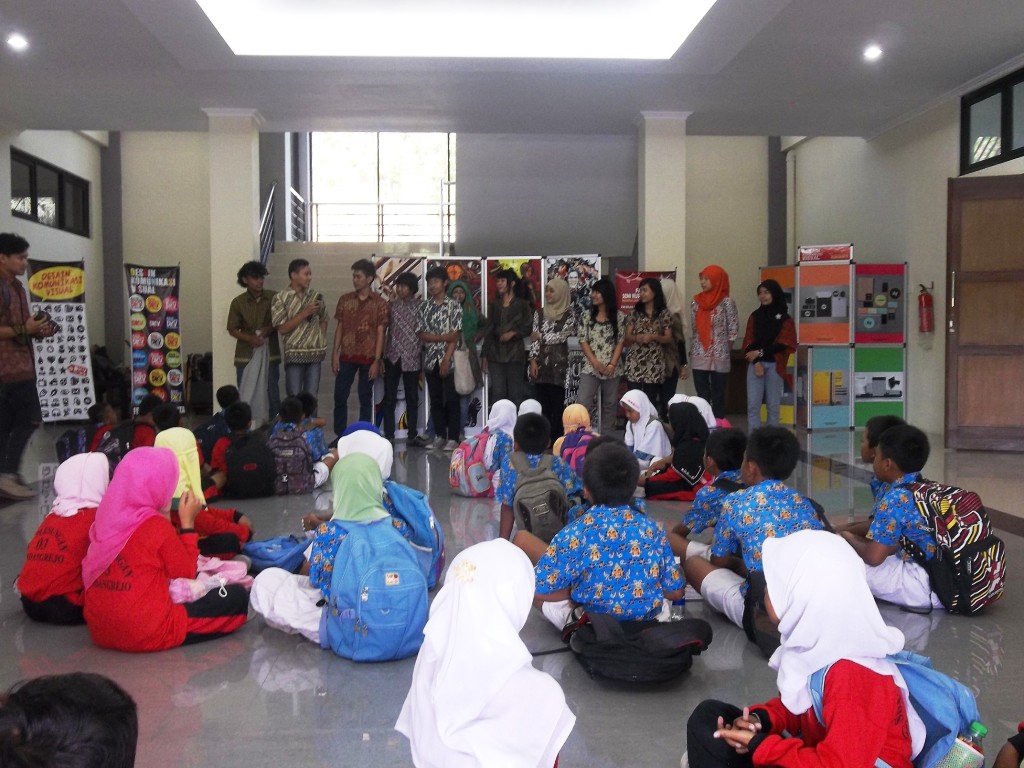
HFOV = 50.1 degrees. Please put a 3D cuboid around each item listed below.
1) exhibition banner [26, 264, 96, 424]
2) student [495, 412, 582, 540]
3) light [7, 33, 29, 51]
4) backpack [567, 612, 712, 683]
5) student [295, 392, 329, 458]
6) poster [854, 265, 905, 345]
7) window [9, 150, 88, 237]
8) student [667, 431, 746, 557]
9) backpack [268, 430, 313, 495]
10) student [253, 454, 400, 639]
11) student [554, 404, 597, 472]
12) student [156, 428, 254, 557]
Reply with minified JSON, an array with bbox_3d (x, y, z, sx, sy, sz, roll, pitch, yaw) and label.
[{"bbox_3d":[-4.463,-0.422,10.892,0.040,1.620,0.600,-11,-6,42],"label":"exhibition banner"},{"bbox_3d":[0.130,0.440,5.598,0.500,0.610,0.600,0,2,3],"label":"student"},{"bbox_3d":[-4.149,-2.874,9.183,0.170,0.050,0.170,0,2,0],"label":"light"},{"bbox_3d":[0.376,0.754,3.280,0.410,0.160,0.380,0,2,0],"label":"backpack"},{"bbox_3d":[-1.411,0.348,7.700,0.480,0.640,0.550,0,2,6],"label":"student"},{"bbox_3d":[3.983,-0.872,11.861,0.600,0.890,0.030,-1,2,-10],"label":"poster"},{"bbox_3d":[-4.841,-1.983,11.604,0.120,0.665,2.420,0,2,-4],"label":"window"},{"bbox_3d":[0.846,0.476,4.619,0.470,0.600,0.530,-2,2,-37],"label":"student"},{"bbox_3d":[-1.431,0.494,7.103,0.300,0.420,0.200,-1,2,-6],"label":"backpack"},{"bbox_3d":[-0.607,0.517,3.751,0.460,0.610,0.560,-2,3,-36],"label":"student"},{"bbox_3d":[0.426,0.407,7.118,0.460,0.570,0.520,0,2,-2],"label":"student"},{"bbox_3d":[-1.392,0.481,4.939,0.460,0.580,0.520,1,3,41],"label":"student"}]

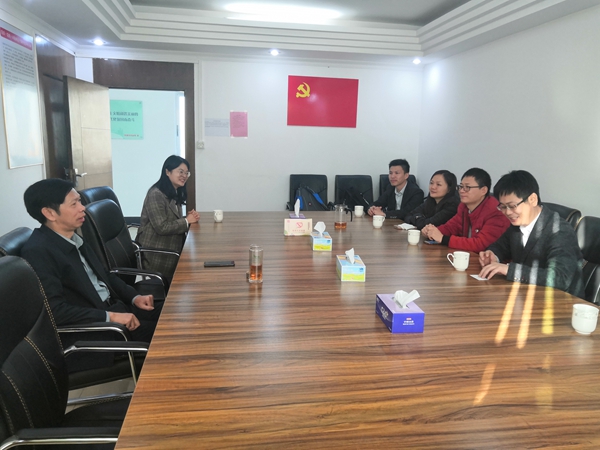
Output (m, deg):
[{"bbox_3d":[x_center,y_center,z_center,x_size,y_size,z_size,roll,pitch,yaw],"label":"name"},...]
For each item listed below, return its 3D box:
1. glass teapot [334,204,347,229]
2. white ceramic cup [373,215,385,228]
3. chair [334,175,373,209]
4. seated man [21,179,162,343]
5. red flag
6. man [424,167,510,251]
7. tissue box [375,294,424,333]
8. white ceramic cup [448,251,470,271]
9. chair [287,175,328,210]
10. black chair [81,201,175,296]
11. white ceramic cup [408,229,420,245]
[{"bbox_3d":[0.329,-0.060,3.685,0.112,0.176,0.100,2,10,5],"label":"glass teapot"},{"bbox_3d":[0.617,-0.025,3.642,0.096,0.094,0.076,0,11,-9],"label":"white ceramic cup"},{"bbox_3d":[0.707,-0.072,5.699,0.580,1.000,0.620,0,10,-10],"label":"chair"},{"bbox_3d":[-0.824,0.420,2.093,0.780,1.220,0.550,0,11,-6],"label":"seated man"},{"bbox_3d":[0.290,-1.522,5.822,0.884,0.594,0.020,0,10,-10],"label":"red flag"},{"bbox_3d":[1.197,0.235,3.305,0.740,1.240,0.580,-4,12,-25],"label":"man"},{"bbox_3d":[0.375,0.333,1.770,0.116,0.076,0.197,0,11,-8],"label":"tissue box"},{"bbox_3d":[0.865,0.200,2.560,0.119,0.094,0.086,5,11,19],"label":"white ceramic cup"},{"bbox_3d":[0.138,-0.070,5.456,0.550,0.980,0.600,0,11,-9],"label":"chair"},{"bbox_3d":[-0.957,0.364,2.907,0.630,1.020,0.570,3,11,6],"label":"black chair"},{"bbox_3d":[0.774,0.087,3.176,0.086,0.092,0.100,4,11,14],"label":"white ceramic cup"}]

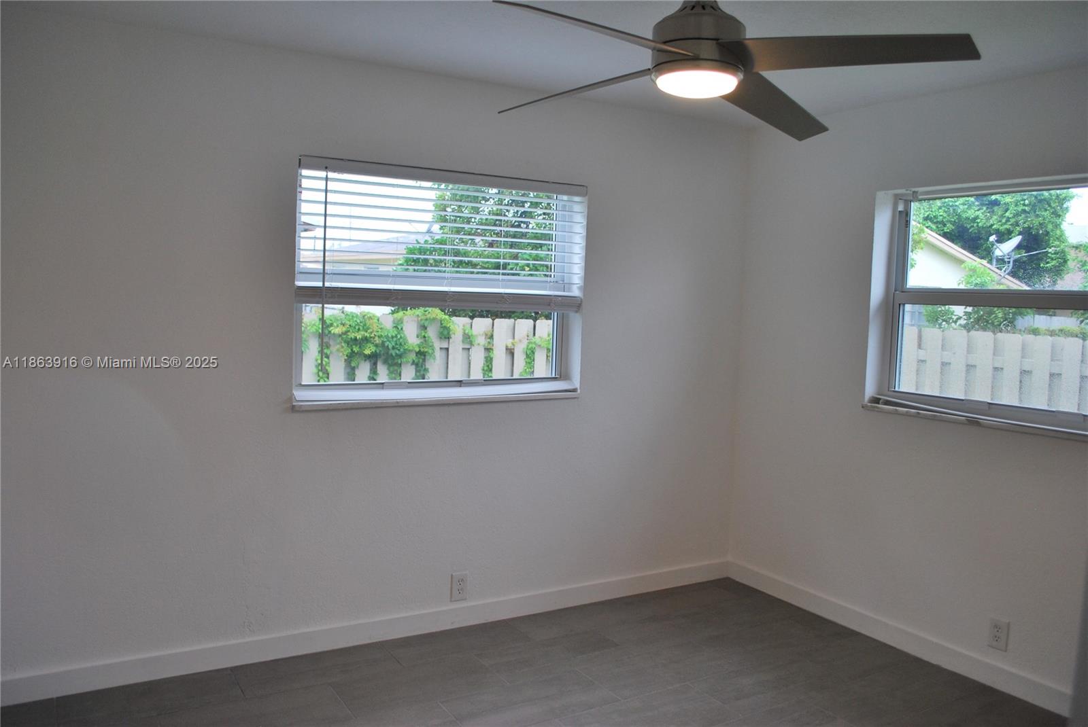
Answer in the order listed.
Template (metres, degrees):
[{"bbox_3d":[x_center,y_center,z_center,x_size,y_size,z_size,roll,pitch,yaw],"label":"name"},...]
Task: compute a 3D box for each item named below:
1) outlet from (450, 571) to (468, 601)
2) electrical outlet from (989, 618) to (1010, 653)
[{"bbox_3d":[-0.371,0.983,3.589,0.078,0.122,0.009,-1,5,-30],"label":"outlet"},{"bbox_3d":[1.743,1.040,3.129,0.009,0.122,0.078,-1,5,-30],"label":"electrical outlet"}]

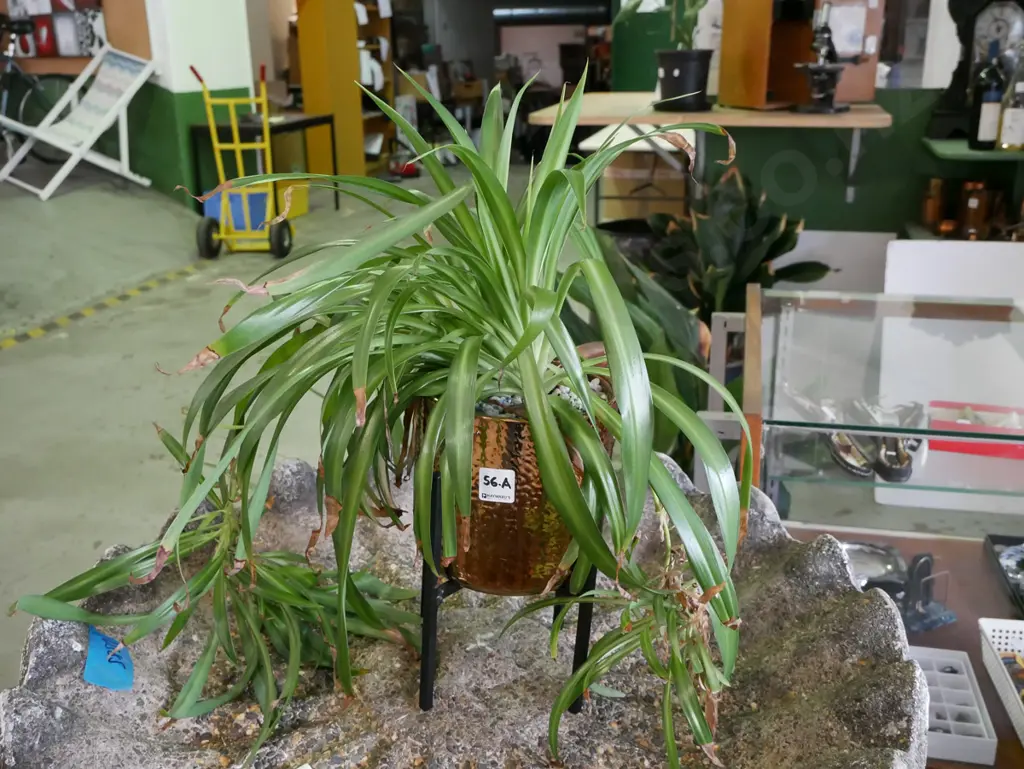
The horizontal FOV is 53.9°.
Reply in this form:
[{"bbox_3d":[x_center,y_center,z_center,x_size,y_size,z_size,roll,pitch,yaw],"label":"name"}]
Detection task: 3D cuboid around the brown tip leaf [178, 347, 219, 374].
[{"bbox_3d":[-0.305,-0.023,0.982,0.040,0.024,0.022,-1,19,0],"label":"brown tip leaf"}]

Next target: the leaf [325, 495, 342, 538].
[{"bbox_3d":[-0.192,0.141,1.080,0.017,0.041,0.014,-1,19,0],"label":"leaf"}]

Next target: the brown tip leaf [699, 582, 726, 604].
[{"bbox_3d":[0.208,0.217,1.045,0.026,0.019,0.020,-1,19,0],"label":"brown tip leaf"}]

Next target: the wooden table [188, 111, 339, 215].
[{"bbox_3d":[-1.828,-1.612,7.618,0.615,0.747,1.170,3,19,11],"label":"wooden table"}]

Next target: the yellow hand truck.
[{"bbox_3d":[-1.676,-1.400,6.326,0.550,1.165,0.580,0,19,3],"label":"yellow hand truck"}]

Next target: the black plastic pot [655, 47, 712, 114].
[{"bbox_3d":[0.534,-0.943,3.115,0.178,0.185,0.178,-1,19,0],"label":"black plastic pot"}]

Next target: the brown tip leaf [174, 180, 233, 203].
[{"bbox_3d":[-0.309,-0.194,1.010,0.056,0.020,0.025,-1,19,0],"label":"brown tip leaf"}]

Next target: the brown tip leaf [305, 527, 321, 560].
[{"bbox_3d":[-0.218,0.174,1.102,0.014,0.034,0.014,-1,19,0],"label":"brown tip leaf"}]

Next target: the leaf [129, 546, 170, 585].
[{"bbox_3d":[-0.376,0.188,1.042,0.041,0.032,0.025,-1,19,0],"label":"leaf"}]

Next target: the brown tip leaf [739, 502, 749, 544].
[{"bbox_3d":[0.252,0.150,1.096,0.011,0.045,0.012,-1,19,0],"label":"brown tip leaf"}]

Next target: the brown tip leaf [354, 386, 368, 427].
[{"bbox_3d":[-0.145,0.021,0.967,0.013,0.039,0.012,-1,19,0],"label":"brown tip leaf"}]

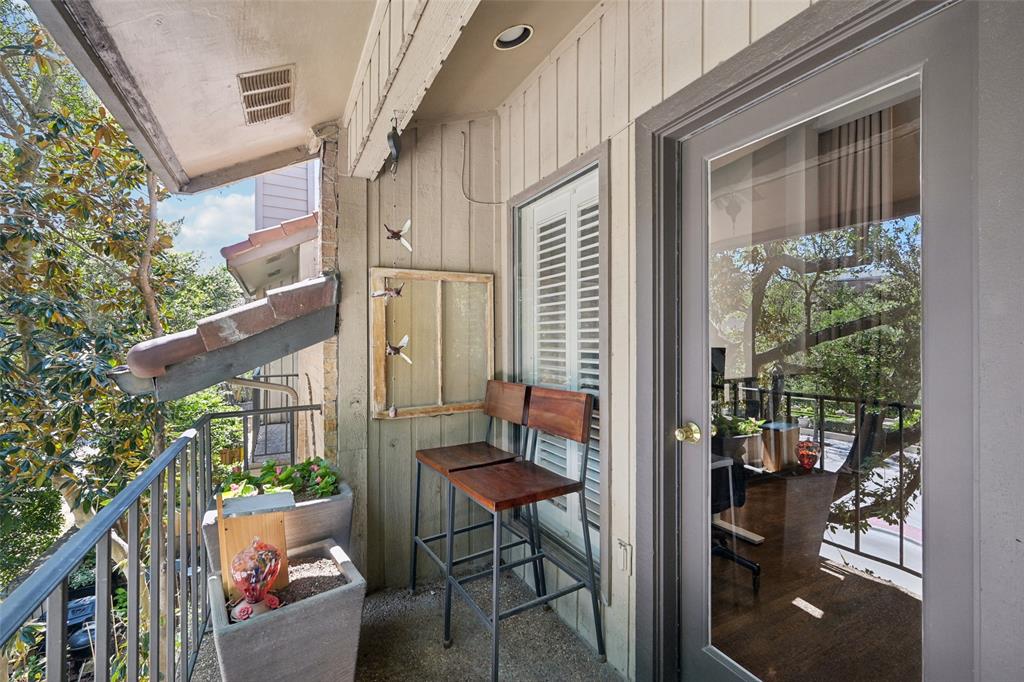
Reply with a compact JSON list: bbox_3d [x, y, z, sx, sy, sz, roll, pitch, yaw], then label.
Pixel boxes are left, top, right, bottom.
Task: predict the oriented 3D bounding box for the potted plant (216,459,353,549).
[{"bbox_3d":[-0.913,0.915,1.698,0.465,0.810,0.449,0,0,-28],"label":"potted plant"}]

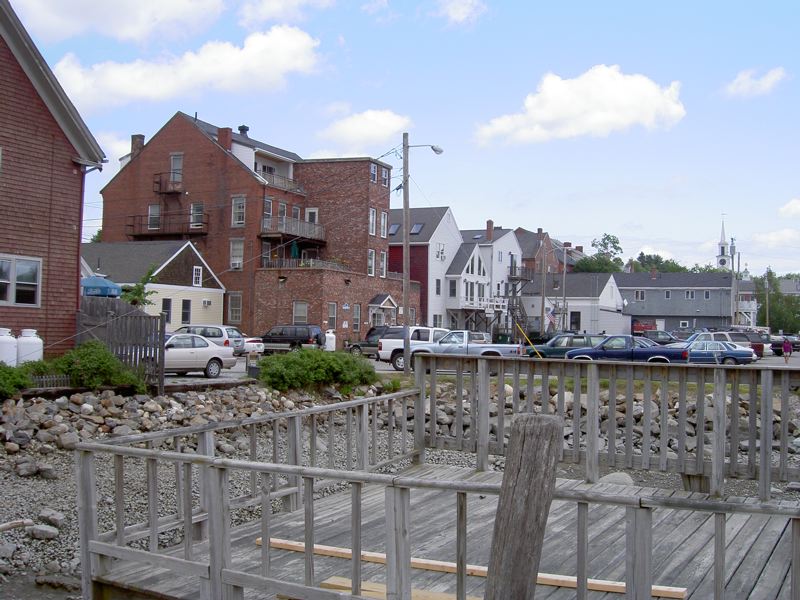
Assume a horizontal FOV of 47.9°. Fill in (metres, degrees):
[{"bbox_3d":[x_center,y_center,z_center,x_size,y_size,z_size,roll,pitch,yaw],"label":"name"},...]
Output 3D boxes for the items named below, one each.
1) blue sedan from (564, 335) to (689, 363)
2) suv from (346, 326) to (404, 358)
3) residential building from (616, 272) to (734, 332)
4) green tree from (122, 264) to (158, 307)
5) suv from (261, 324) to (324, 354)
[{"bbox_3d":[8.552,2.216,34.253,4.600,1.660,1.750,1,-2,12],"label":"blue sedan"},{"bbox_3d":[-0.502,2.316,48.151,4.650,1.770,1.820,0,-2,25],"label":"suv"},{"bbox_3d":[31.751,0.528,103.373,13.000,7.500,8.500,0,-2,25],"label":"residential building"},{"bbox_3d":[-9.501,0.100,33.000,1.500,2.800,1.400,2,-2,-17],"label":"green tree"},{"bbox_3d":[-6.555,2.355,51.647,4.350,1.740,1.750,0,-2,25],"label":"suv"}]

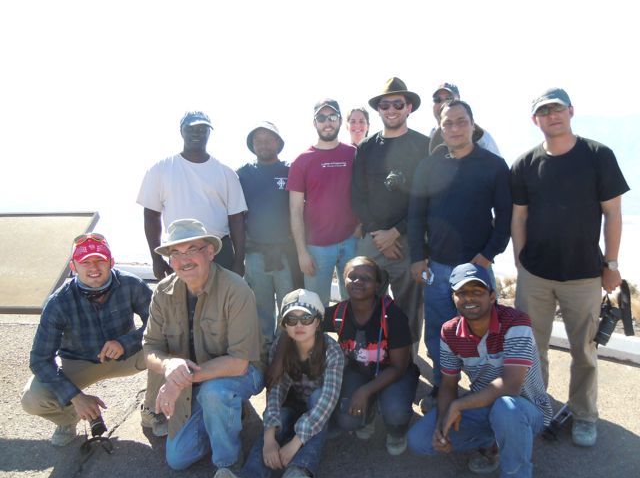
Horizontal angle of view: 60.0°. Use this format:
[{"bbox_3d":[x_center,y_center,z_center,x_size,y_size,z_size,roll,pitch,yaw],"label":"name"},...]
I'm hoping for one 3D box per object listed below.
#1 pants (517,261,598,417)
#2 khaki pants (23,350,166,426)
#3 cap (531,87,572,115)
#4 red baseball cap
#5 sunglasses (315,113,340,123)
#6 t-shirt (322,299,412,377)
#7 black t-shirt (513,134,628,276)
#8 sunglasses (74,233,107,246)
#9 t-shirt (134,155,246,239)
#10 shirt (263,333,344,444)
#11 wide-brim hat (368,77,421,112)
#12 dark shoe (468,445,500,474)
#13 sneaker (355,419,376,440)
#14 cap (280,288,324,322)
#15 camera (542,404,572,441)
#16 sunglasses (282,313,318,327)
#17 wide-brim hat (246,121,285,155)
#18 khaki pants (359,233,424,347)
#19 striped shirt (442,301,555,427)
[{"bbox_3d":[1.296,0.532,3.002,0.430,0.920,0.320,4,10,20],"label":"pants"},{"bbox_3d":[-1.190,0.752,2.984,0.690,0.430,0.530,-2,9,-15],"label":"khaki pants"},{"bbox_3d":[1.135,-0.674,2.720,0.175,0.135,0.260,-6,4,34],"label":"cap"},{"bbox_3d":[-1.093,0.050,2.660,0.185,0.145,0.260,-1,5,-18],"label":"red baseball cap"},{"bbox_3d":[0.044,-0.702,3.230,0.148,0.050,0.155,0,9,-1],"label":"sunglasses"},{"bbox_3d":[0.241,0.525,2.870,0.470,0.420,0.300,1,10,8],"label":"t-shirt"},{"bbox_3d":[1.287,-0.163,2.884,0.540,0.710,0.280,4,10,20],"label":"black t-shirt"},{"bbox_3d":[-1.105,0.007,2.670,0.150,0.055,0.150,-4,-8,-25],"label":"sunglasses"},{"bbox_3d":[-0.771,-0.258,3.330,0.620,0.500,0.290,-2,9,-10],"label":"t-shirt"},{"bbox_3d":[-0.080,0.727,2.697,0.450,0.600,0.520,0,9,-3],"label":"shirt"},{"bbox_3d":[0.429,-0.822,3.177,0.300,0.145,0.330,3,2,16],"label":"wide-brim hat"},{"bbox_3d":[0.798,1.033,2.660,0.110,0.115,0.280,4,10,25],"label":"dark shoe"},{"bbox_3d":[0.240,0.992,3.073,0.105,0.115,0.265,2,9,12],"label":"sneaker"},{"bbox_3d":[-0.080,0.298,2.520,0.195,0.150,0.245,1,10,4],"label":"cap"},{"bbox_3d":[1.262,0.987,2.949,0.130,0.110,0.110,7,12,34],"label":"camera"},{"bbox_3d":[-0.089,0.386,2.612,0.145,0.048,0.140,0,1,1],"label":"sunglasses"},{"bbox_3d":[-0.339,-0.628,3.450,0.260,0.140,0.290,0,-9,3],"label":"wide-brim hat"},{"bbox_3d":[0.385,0.467,3.314,0.440,1.000,0.290,0,9,3],"label":"khaki pants"},{"bbox_3d":[0.802,0.570,2.520,0.460,0.540,0.320,6,31,35],"label":"striped shirt"}]

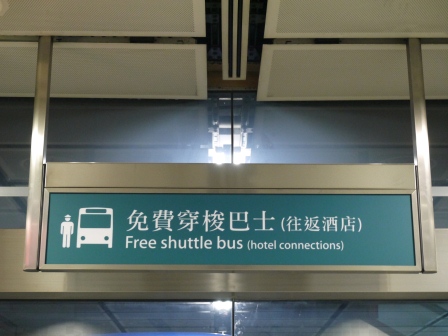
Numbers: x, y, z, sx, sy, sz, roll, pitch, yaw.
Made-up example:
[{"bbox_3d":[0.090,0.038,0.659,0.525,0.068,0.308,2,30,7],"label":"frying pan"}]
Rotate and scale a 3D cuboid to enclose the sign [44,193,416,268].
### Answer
[{"bbox_3d":[0.033,0.298,4.240,1.746,0.386,0.070,0,-19,-1],"label":"sign"}]

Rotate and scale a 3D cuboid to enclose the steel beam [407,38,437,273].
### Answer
[{"bbox_3d":[0.946,-0.077,4.380,0.063,1.198,0.062,0,-19,-1],"label":"steel beam"}]

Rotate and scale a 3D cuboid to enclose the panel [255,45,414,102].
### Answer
[{"bbox_3d":[0.642,-0.541,4.982,0.889,0.050,0.697,0,-19,-1],"label":"panel"}]

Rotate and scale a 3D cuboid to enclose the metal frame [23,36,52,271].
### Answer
[{"bbox_3d":[-0.879,-0.083,4.352,0.067,1.189,0.062,0,-19,-1],"label":"metal frame"}]

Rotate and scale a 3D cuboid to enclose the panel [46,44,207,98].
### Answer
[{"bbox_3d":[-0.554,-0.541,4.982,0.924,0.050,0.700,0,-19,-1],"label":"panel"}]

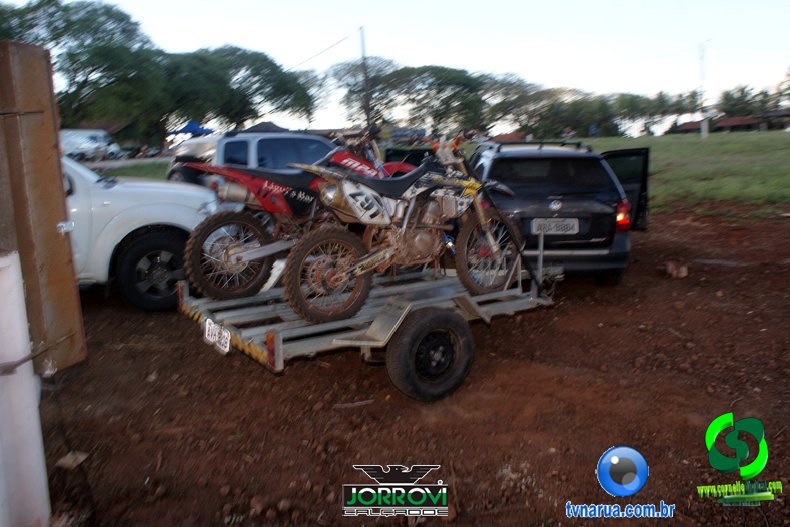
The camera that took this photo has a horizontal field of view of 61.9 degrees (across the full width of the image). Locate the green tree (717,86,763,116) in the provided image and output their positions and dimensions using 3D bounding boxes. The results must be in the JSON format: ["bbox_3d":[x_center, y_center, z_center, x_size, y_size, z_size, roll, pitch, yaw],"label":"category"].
[{"bbox_3d":[49.350,-20.652,93.001,6.000,8.200,6.000,-1,10,0],"label":"green tree"}]

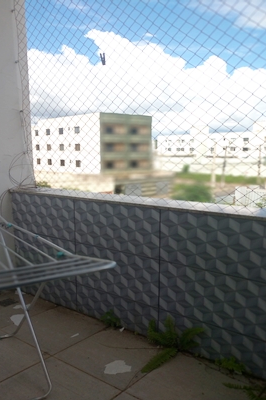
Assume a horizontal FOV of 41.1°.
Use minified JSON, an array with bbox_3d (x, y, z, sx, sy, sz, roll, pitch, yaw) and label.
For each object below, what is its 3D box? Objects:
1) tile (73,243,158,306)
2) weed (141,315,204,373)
[{"bbox_3d":[-0.116,0.450,2.198,0.640,0.288,0.012,6,10,35],"label":"tile"},{"bbox_3d":[0.160,0.755,1.866,0.337,0.190,0.288,6,10,35],"label":"weed"}]

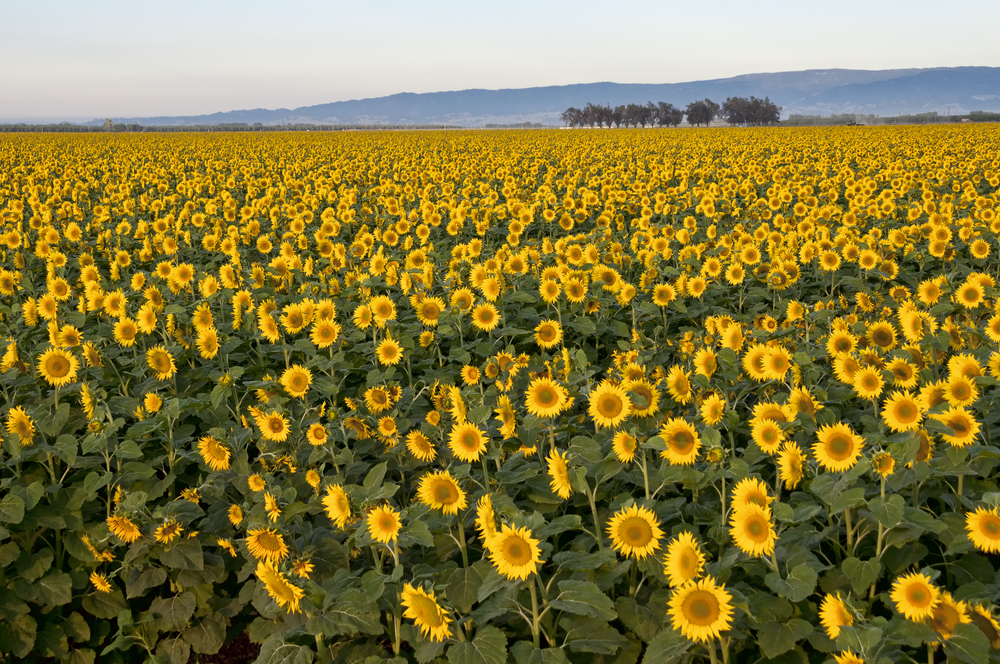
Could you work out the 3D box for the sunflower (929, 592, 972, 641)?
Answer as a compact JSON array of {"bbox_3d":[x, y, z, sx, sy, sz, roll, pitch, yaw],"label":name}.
[{"bbox_3d":[1.560,1.000,6.100,0.190,0.190,0.070,2,12,21],"label":"sunflower"}]

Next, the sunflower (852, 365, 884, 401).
[{"bbox_3d":[2.277,0.312,10.800,0.205,0.215,0.070,3,1,22],"label":"sunflower"}]

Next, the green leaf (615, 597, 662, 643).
[{"bbox_3d":[0.539,1.119,6.800,0.190,0.190,0.060,1,-29,5],"label":"green leaf"}]

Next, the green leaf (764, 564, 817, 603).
[{"bbox_3d":[1.080,0.932,6.500,0.190,0.130,0.130,0,7,6],"label":"green leaf"}]

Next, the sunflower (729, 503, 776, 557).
[{"bbox_3d":[0.925,0.723,6.400,0.195,0.195,0.065,5,-3,36],"label":"sunflower"}]

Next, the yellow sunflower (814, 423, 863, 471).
[{"bbox_3d":[1.472,0.502,7.600,0.220,0.215,0.070,1,6,12],"label":"yellow sunflower"}]

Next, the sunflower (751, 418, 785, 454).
[{"bbox_3d":[1.332,0.520,8.700,0.185,0.185,0.060,4,-2,31],"label":"sunflower"}]

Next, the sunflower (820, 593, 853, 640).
[{"bbox_3d":[1.207,1.017,6.250,0.070,0.180,0.170,-11,12,-40],"label":"sunflower"}]

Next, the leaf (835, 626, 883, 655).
[{"bbox_3d":[1.241,1.068,6.050,0.165,0.110,0.110,0,7,6],"label":"leaf"}]

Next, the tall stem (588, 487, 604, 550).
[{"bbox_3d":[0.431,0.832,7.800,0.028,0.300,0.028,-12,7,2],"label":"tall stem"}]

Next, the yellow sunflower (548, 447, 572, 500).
[{"bbox_3d":[0.269,0.640,7.900,0.080,0.220,0.210,-11,11,-29],"label":"yellow sunflower"}]

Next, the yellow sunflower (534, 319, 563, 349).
[{"bbox_3d":[0.339,0.011,12.200,0.200,0.200,0.060,0,-1,5],"label":"yellow sunflower"}]

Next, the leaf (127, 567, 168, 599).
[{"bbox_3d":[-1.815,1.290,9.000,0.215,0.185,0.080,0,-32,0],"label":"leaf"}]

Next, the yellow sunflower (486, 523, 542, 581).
[{"bbox_3d":[0.053,0.810,6.450,0.205,0.210,0.070,1,7,12],"label":"yellow sunflower"}]

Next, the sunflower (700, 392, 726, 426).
[{"bbox_3d":[1.148,0.417,9.400,0.068,0.188,0.184,-6,8,-38],"label":"sunflower"}]

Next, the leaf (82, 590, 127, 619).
[{"bbox_3d":[-1.924,1.325,8.500,0.210,0.150,0.060,-2,-18,-13],"label":"leaf"}]

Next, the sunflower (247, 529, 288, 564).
[{"bbox_3d":[-1.024,0.945,7.700,0.185,0.185,0.070,2,36,14],"label":"sunflower"}]

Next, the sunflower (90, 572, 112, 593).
[{"bbox_3d":[-1.733,1.089,7.600,0.100,0.095,0.040,4,26,32],"label":"sunflower"}]

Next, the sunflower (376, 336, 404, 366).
[{"bbox_3d":[-0.752,0.134,12.000,0.195,0.195,0.060,0,2,-1],"label":"sunflower"}]

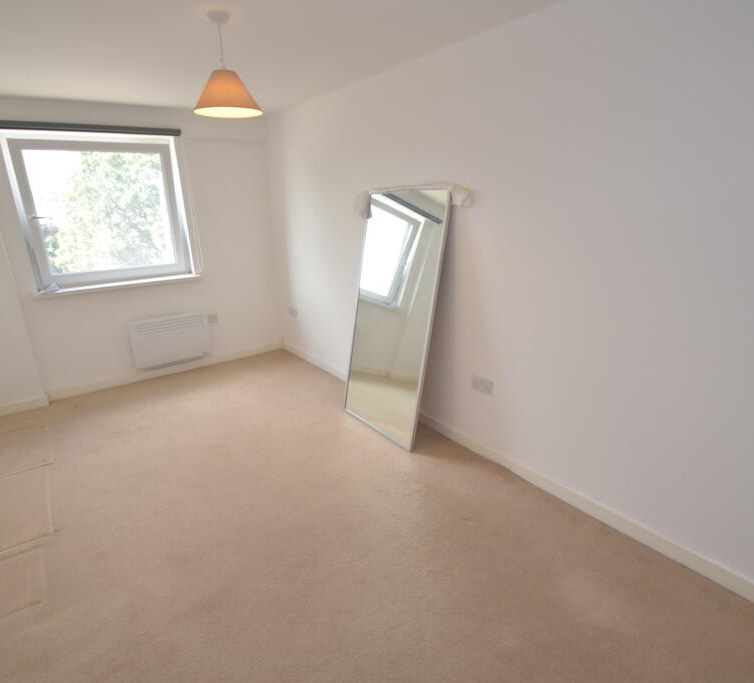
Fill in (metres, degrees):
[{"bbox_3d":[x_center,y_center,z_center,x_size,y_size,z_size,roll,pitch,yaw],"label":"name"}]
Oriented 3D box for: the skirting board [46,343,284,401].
[{"bbox_3d":[-1.874,0.243,4.092,2.076,0.088,0.018,-14,22,-36],"label":"skirting board"}]

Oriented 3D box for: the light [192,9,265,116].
[{"bbox_3d":[-0.697,-1.247,1.926,0.300,0.400,0.300,-14,22,-36],"label":"light"}]

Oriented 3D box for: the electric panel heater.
[{"bbox_3d":[-1.901,-0.021,3.943,0.640,0.427,0.085,-14,22,-36],"label":"electric panel heater"}]

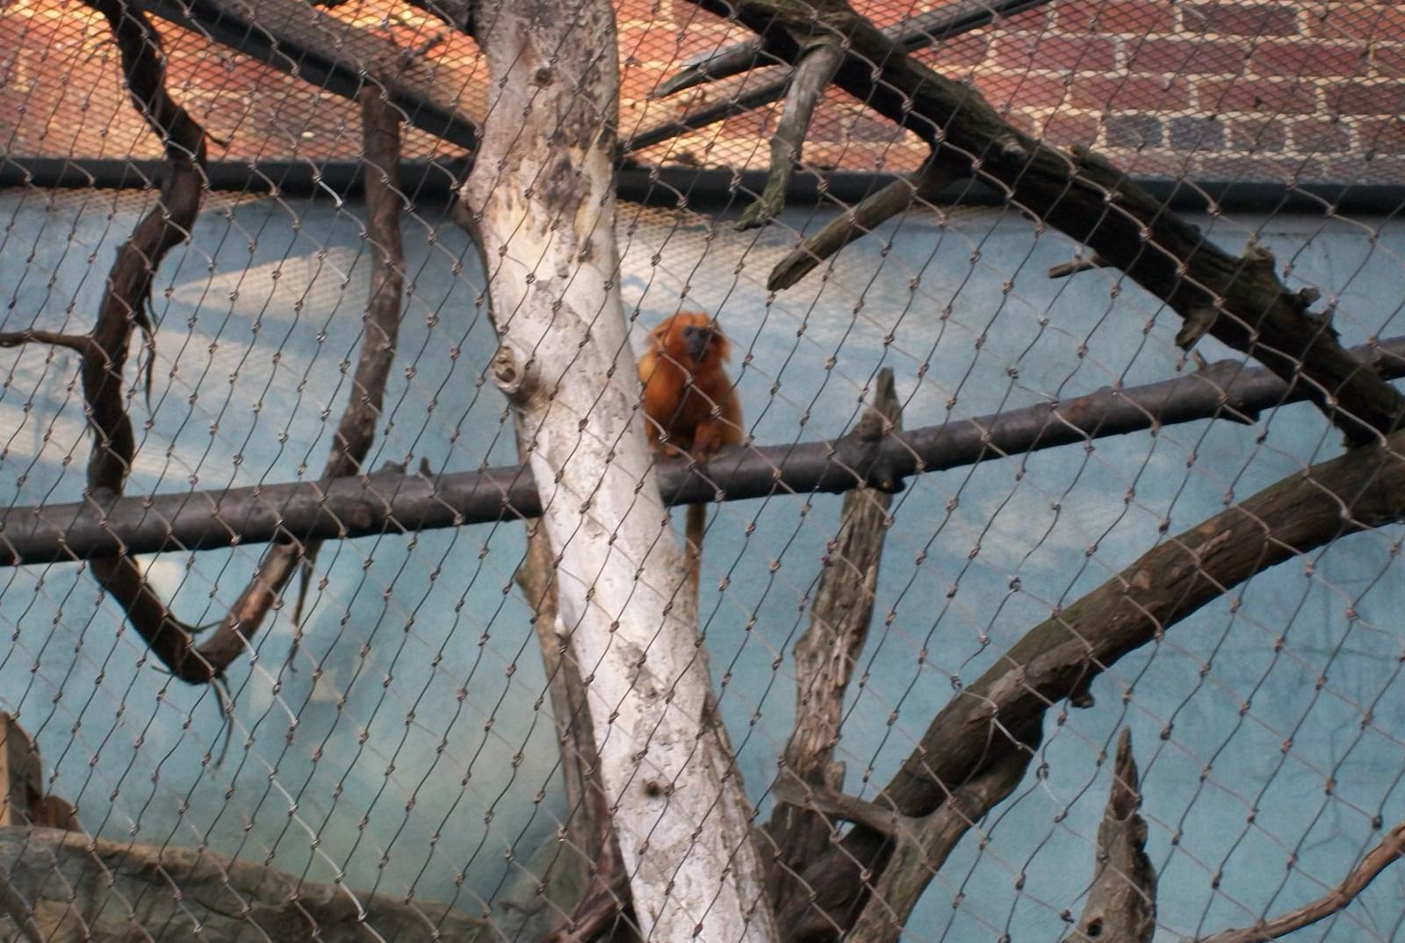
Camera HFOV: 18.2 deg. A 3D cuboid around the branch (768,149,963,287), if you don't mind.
[{"bbox_3d":[0.225,-0.340,5.990,0.332,0.055,0.055,-32,1,-22],"label":"branch"}]

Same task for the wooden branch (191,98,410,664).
[{"bbox_3d":[-0.549,-0.119,6.450,0.159,0.903,0.130,17,-7,0],"label":"wooden branch"}]

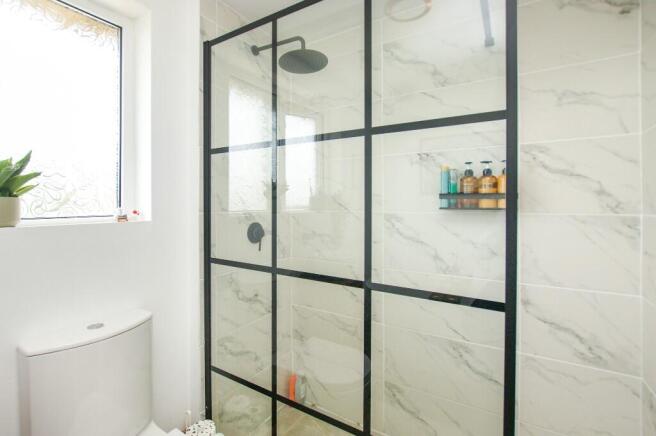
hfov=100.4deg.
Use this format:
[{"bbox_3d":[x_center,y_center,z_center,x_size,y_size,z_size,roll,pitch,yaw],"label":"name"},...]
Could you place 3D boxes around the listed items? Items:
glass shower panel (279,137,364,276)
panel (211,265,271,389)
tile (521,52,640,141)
[{"bbox_3d":[-0.035,-0.039,0.943,0.350,0.460,0.015,2,1,28],"label":"glass shower panel"},{"bbox_3d":[-0.377,0.446,1.162,0.358,0.467,0.010,1,1,29],"label":"panel"},{"bbox_3d":[0.984,-0.457,1.086,0.358,0.300,0.015,2,1,28],"label":"tile"}]

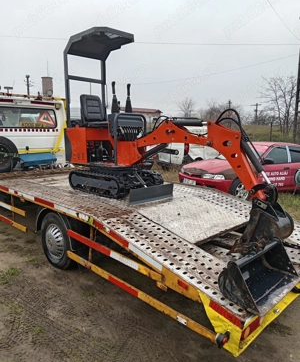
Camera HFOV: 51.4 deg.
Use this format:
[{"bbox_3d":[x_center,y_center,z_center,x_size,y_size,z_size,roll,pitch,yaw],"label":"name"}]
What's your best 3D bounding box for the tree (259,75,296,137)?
[{"bbox_3d":[10.200,-5.950,25.000,3.100,5.000,2.900,0,8,0],"label":"tree"}]

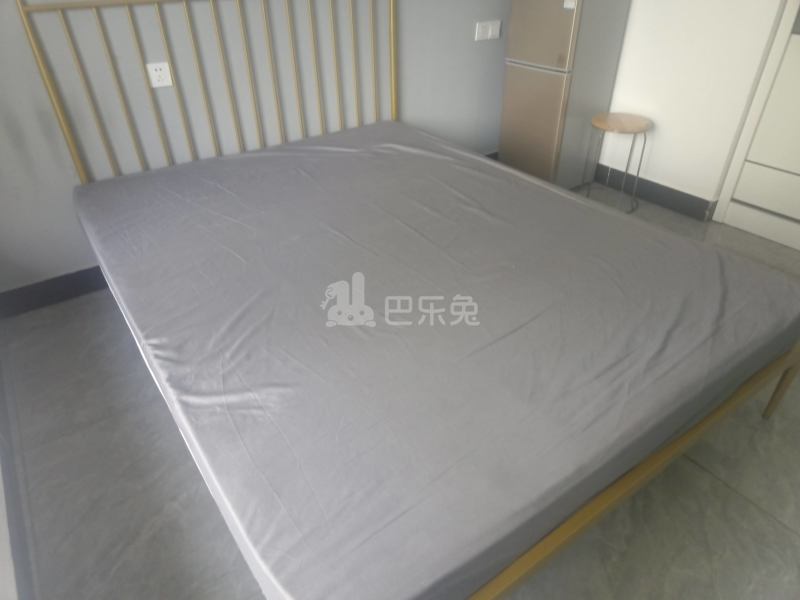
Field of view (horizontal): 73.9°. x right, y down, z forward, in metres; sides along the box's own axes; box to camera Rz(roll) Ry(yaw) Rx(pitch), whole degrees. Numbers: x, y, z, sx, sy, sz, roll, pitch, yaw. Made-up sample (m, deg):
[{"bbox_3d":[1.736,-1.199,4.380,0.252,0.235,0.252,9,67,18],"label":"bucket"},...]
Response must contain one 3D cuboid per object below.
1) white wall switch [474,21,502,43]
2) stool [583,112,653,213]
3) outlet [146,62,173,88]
[{"bbox_3d":[0.484,-1.477,2.914,0.172,0.086,0.010,-23,40,-28],"label":"white wall switch"},{"bbox_3d":[1.138,-0.730,2.829,0.305,0.438,0.305,-23,40,-28],"label":"stool"},{"bbox_3d":[-0.938,-0.878,2.078,0.086,0.086,0.010,-23,40,-28],"label":"outlet"}]

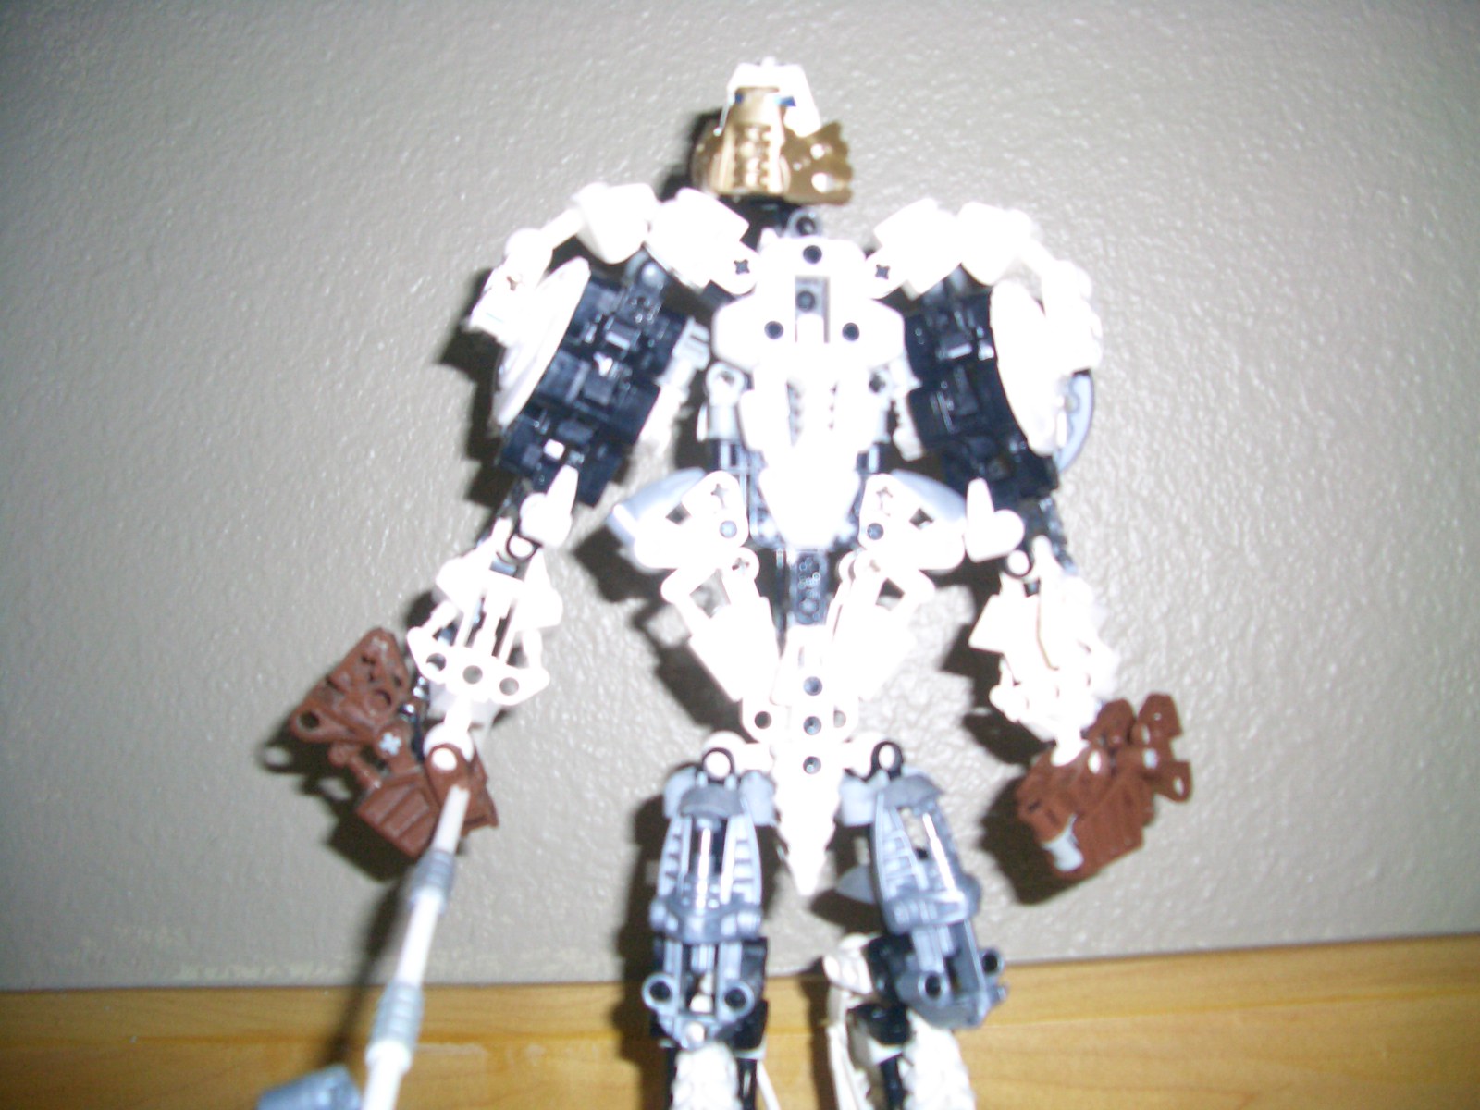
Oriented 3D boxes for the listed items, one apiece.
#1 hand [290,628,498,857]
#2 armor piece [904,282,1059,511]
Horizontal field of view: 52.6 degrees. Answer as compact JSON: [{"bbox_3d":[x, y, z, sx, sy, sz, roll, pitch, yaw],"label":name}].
[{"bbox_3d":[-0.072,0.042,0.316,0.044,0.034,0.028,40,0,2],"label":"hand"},{"bbox_3d":[0.052,-0.034,0.321,0.022,0.043,0.022,-17,-2,-3],"label":"armor piece"}]

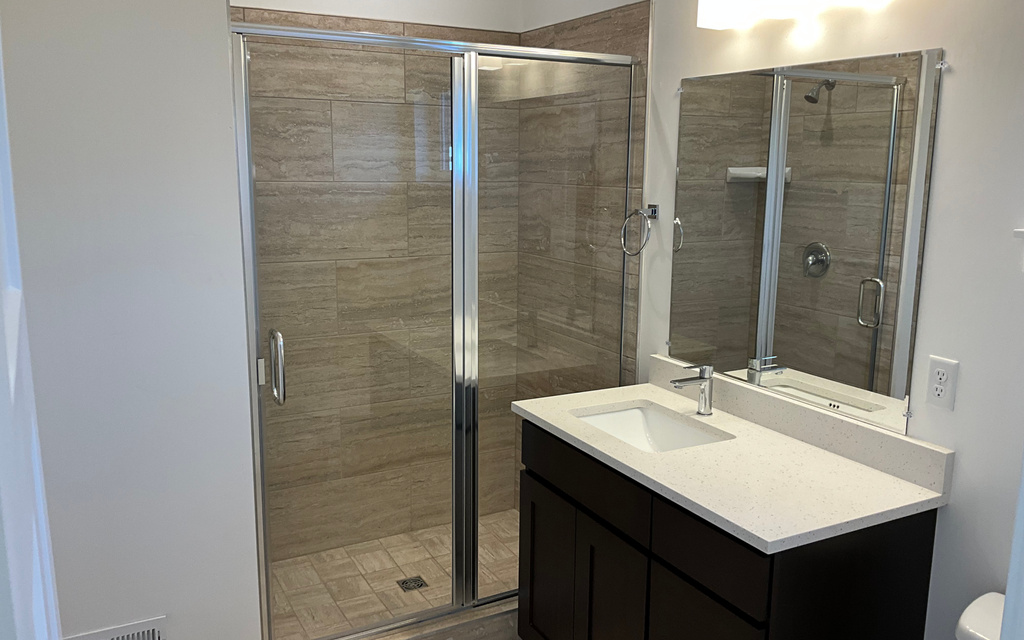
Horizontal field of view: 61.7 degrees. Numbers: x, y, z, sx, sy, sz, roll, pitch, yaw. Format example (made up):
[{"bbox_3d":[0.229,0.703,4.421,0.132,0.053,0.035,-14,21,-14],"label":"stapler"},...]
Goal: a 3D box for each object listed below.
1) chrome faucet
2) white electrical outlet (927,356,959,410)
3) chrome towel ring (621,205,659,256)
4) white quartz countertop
[{"bbox_3d":[0.536,0.214,2.567,0.165,0.152,0.046,-5,12,-27],"label":"chrome faucet"},{"bbox_3d":[0.997,0.148,1.992,0.008,0.116,0.072,-5,12,-27],"label":"white electrical outlet"},{"bbox_3d":[0.443,-0.302,2.903,0.075,0.173,0.162,-5,12,-27],"label":"chrome towel ring"},{"bbox_3d":[0.511,0.346,2.353,0.567,0.028,1.113,-5,12,-27],"label":"white quartz countertop"}]

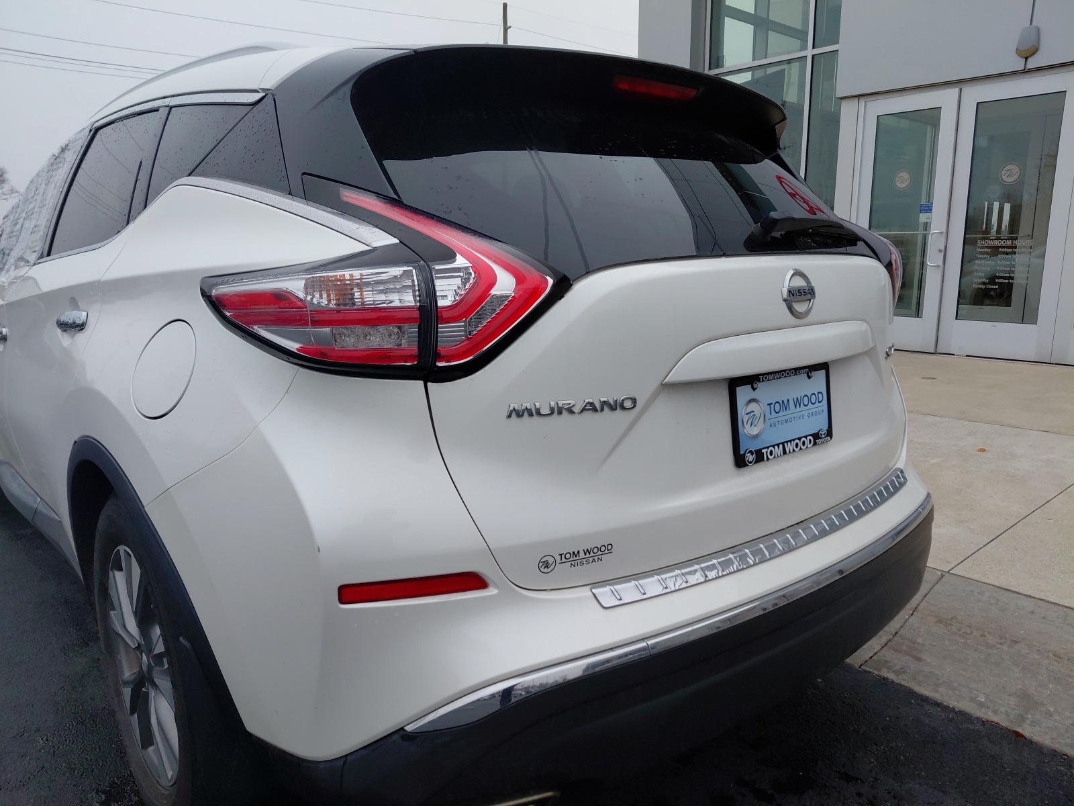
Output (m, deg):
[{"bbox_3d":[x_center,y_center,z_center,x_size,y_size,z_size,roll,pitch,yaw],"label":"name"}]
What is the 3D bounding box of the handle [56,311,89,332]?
[{"bbox_3d":[-0.982,-0.171,1.647,0.055,0.045,0.200,-10,15,-39],"label":"handle"}]

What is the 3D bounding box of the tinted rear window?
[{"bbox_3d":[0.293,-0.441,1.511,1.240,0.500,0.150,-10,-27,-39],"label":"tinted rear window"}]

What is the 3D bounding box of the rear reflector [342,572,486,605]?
[{"bbox_3d":[-0.173,0.253,1.081,0.208,0.031,0.028,-4,12,-20],"label":"rear reflector"}]

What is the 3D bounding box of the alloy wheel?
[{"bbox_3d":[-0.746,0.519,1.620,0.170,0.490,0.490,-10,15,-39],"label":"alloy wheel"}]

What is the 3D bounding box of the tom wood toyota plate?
[{"bbox_3d":[0.452,0.017,1.413,0.315,0.160,0.018,-10,7,-39],"label":"tom wood toyota plate"}]

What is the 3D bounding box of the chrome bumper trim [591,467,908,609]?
[{"bbox_3d":[0.471,0.229,1.434,0.980,0.042,0.080,-10,15,-39],"label":"chrome bumper trim"}]

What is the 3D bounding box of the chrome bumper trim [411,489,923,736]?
[{"bbox_3d":[0.459,0.330,1.469,1.500,0.130,0.235,-10,15,-39],"label":"chrome bumper trim"}]

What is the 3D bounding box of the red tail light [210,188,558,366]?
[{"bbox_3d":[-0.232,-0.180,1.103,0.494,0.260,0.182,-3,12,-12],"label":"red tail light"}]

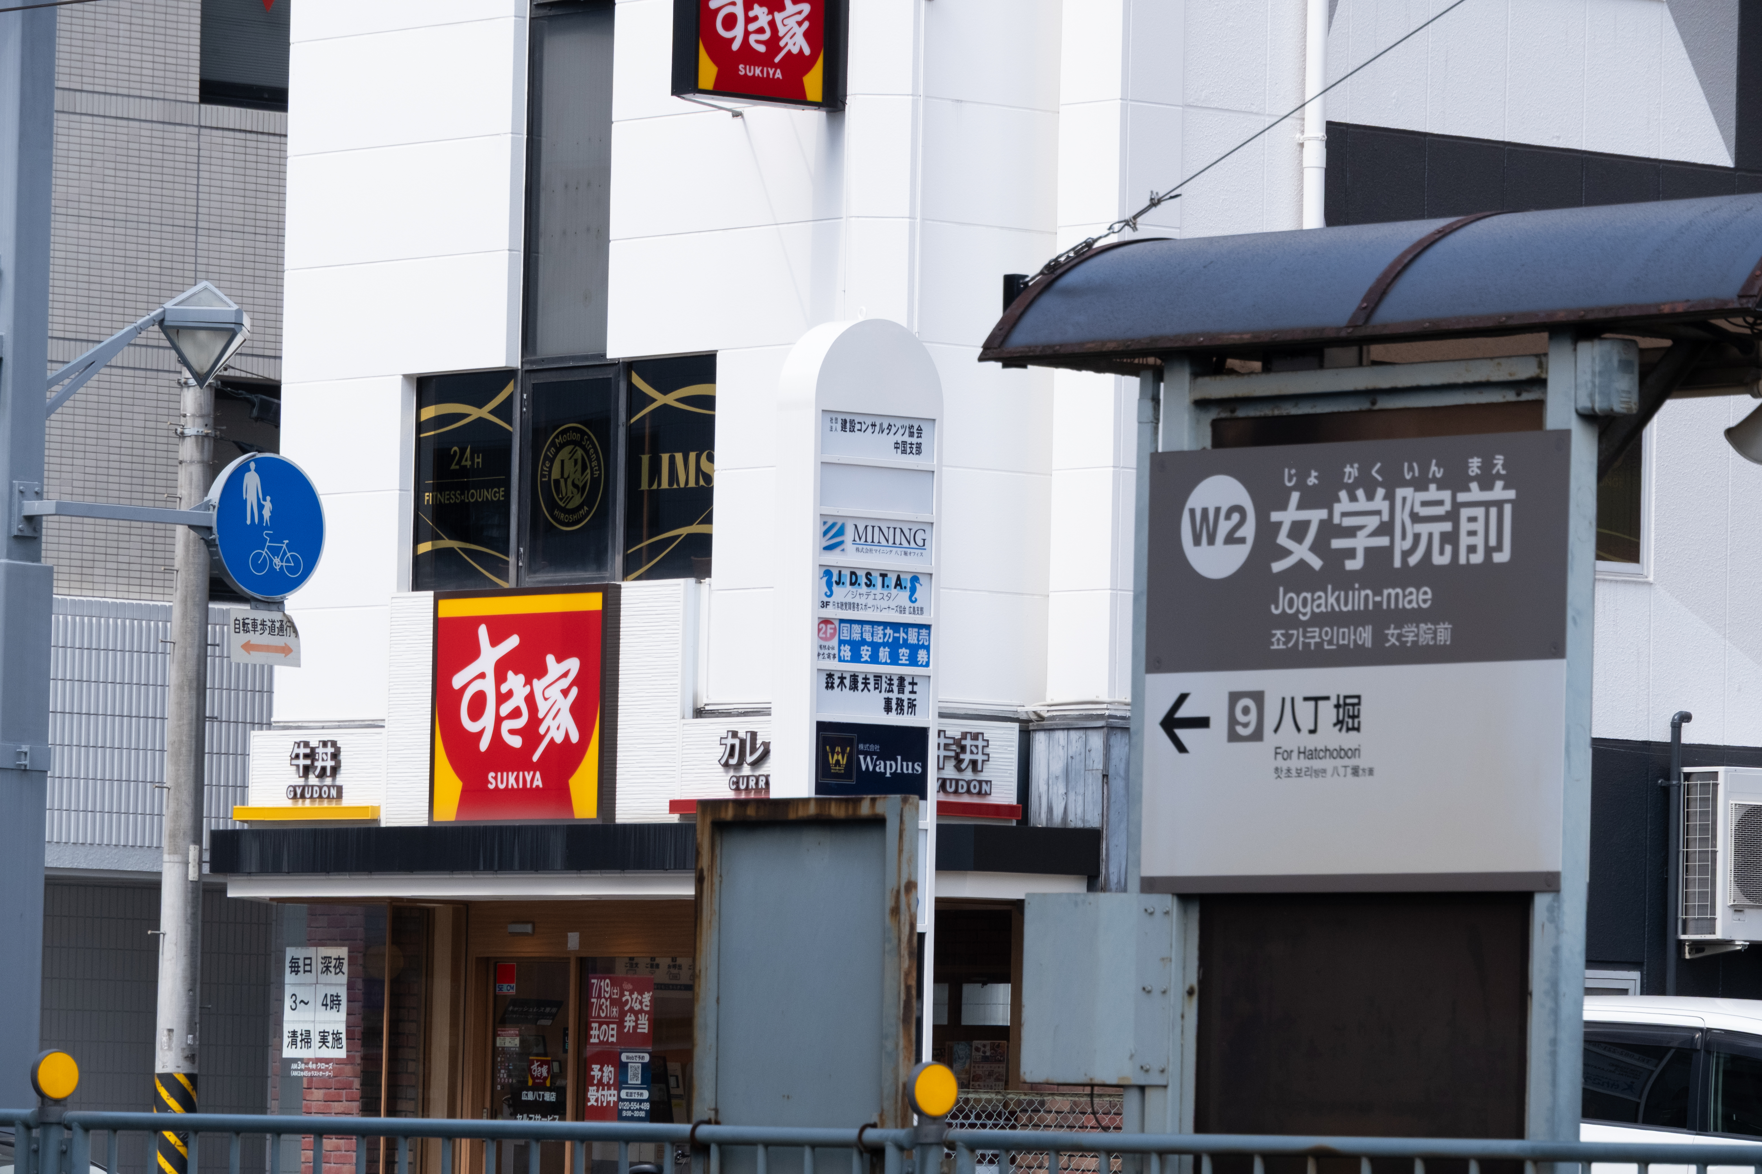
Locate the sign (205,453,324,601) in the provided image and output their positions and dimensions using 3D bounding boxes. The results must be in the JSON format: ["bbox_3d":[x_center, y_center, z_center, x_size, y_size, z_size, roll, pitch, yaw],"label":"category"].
[{"bbox_3d":[-2.561,-0.253,38.731,0.600,0.600,0.080,4,-4,-40],"label":"sign"}]

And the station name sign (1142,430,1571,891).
[{"bbox_3d":[0.910,0.143,17.810,0.030,0.870,1.150,4,-4,-40],"label":"station name sign"}]

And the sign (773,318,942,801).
[{"bbox_3d":[-0.168,1.286,43.765,0.780,5.100,0.280,4,-4,-40],"label":"sign"}]

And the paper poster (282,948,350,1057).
[{"bbox_3d":[-3.119,2.297,51.300,0.010,0.610,0.585,4,-4,-40],"label":"paper poster"}]

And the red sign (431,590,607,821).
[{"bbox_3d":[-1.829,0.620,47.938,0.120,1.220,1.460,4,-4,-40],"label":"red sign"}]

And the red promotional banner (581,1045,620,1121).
[{"bbox_3d":[-1.503,2.688,50.200,0.010,0.395,0.285,4,-4,-40],"label":"red promotional banner"}]

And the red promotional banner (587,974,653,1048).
[{"bbox_3d":[-1.408,2.297,50.200,0.010,0.395,0.570,4,-4,-40],"label":"red promotional banner"}]

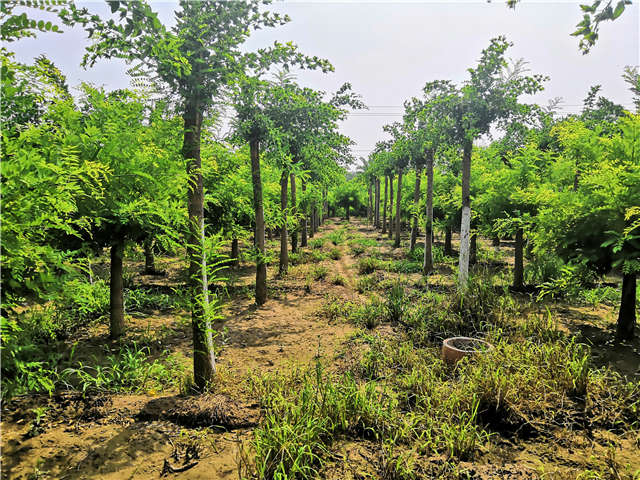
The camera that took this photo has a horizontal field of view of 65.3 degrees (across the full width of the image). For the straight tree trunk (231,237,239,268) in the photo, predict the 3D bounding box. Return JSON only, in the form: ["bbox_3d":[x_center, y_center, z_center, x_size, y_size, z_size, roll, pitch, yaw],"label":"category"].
[{"bbox_3d":[-1.852,0.267,10.833,0.145,0.688,0.145,-1,5,-10],"label":"straight tree trunk"}]

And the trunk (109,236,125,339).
[{"bbox_3d":[-2.232,0.499,5.487,0.135,1.129,0.135,0,4,-23],"label":"trunk"}]

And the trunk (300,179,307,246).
[{"bbox_3d":[-0.487,-0.820,15.351,0.155,2.068,0.155,0,5,-2],"label":"trunk"}]

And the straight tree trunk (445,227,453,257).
[{"bbox_3d":[3.338,0.040,12.911,0.145,0.779,0.145,0,5,0],"label":"straight tree trunk"}]

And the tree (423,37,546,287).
[{"bbox_3d":[2.555,-1.114,7.790,1.874,3.976,2.000,0,5,0],"label":"tree"}]

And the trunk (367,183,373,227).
[{"bbox_3d":[2.914,-2.120,28.665,0.170,2.349,0.170,1,5,6],"label":"trunk"}]

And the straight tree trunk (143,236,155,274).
[{"bbox_3d":[-3.516,0.271,10.263,0.160,0.821,0.160,0,5,0],"label":"straight tree trunk"}]

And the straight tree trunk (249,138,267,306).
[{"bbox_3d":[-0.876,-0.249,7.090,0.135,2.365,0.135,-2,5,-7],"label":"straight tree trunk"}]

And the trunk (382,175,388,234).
[{"bbox_3d":[2.901,-1.596,22.059,0.150,2.658,0.150,2,5,7],"label":"trunk"}]

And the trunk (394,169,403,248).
[{"bbox_3d":[2.479,-0.986,15.617,0.140,2.472,0.140,2,5,9],"label":"trunk"}]

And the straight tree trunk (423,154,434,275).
[{"bbox_3d":[2.200,-0.508,9.984,0.165,2.378,0.165,1,5,12],"label":"straight tree trunk"}]

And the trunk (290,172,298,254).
[{"bbox_3d":[-0.737,-0.795,14.149,0.140,2.324,0.140,-1,5,-3],"label":"trunk"}]

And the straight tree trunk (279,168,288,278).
[{"bbox_3d":[-0.718,-0.350,10.000,0.135,2.100,0.135,0,5,-4],"label":"straight tree trunk"}]

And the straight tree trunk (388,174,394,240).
[{"bbox_3d":[2.563,-1.181,17.961,0.155,2.334,0.155,1,5,8],"label":"straight tree trunk"}]

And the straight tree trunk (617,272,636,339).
[{"bbox_3d":[3.339,0.683,5.424,0.160,0.771,0.160,2,5,32],"label":"straight tree trunk"}]

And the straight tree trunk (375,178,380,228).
[{"bbox_3d":[2.820,-1.762,24.167,0.160,2.415,0.160,1,5,7],"label":"straight tree trunk"}]

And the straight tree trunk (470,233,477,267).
[{"bbox_3d":[3.432,0.208,11.143,0.145,0.752,0.145,2,5,17],"label":"straight tree trunk"}]

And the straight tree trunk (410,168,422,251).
[{"bbox_3d":[2.520,-0.737,13.178,0.160,2.284,0.160,4,5,11],"label":"straight tree trunk"}]

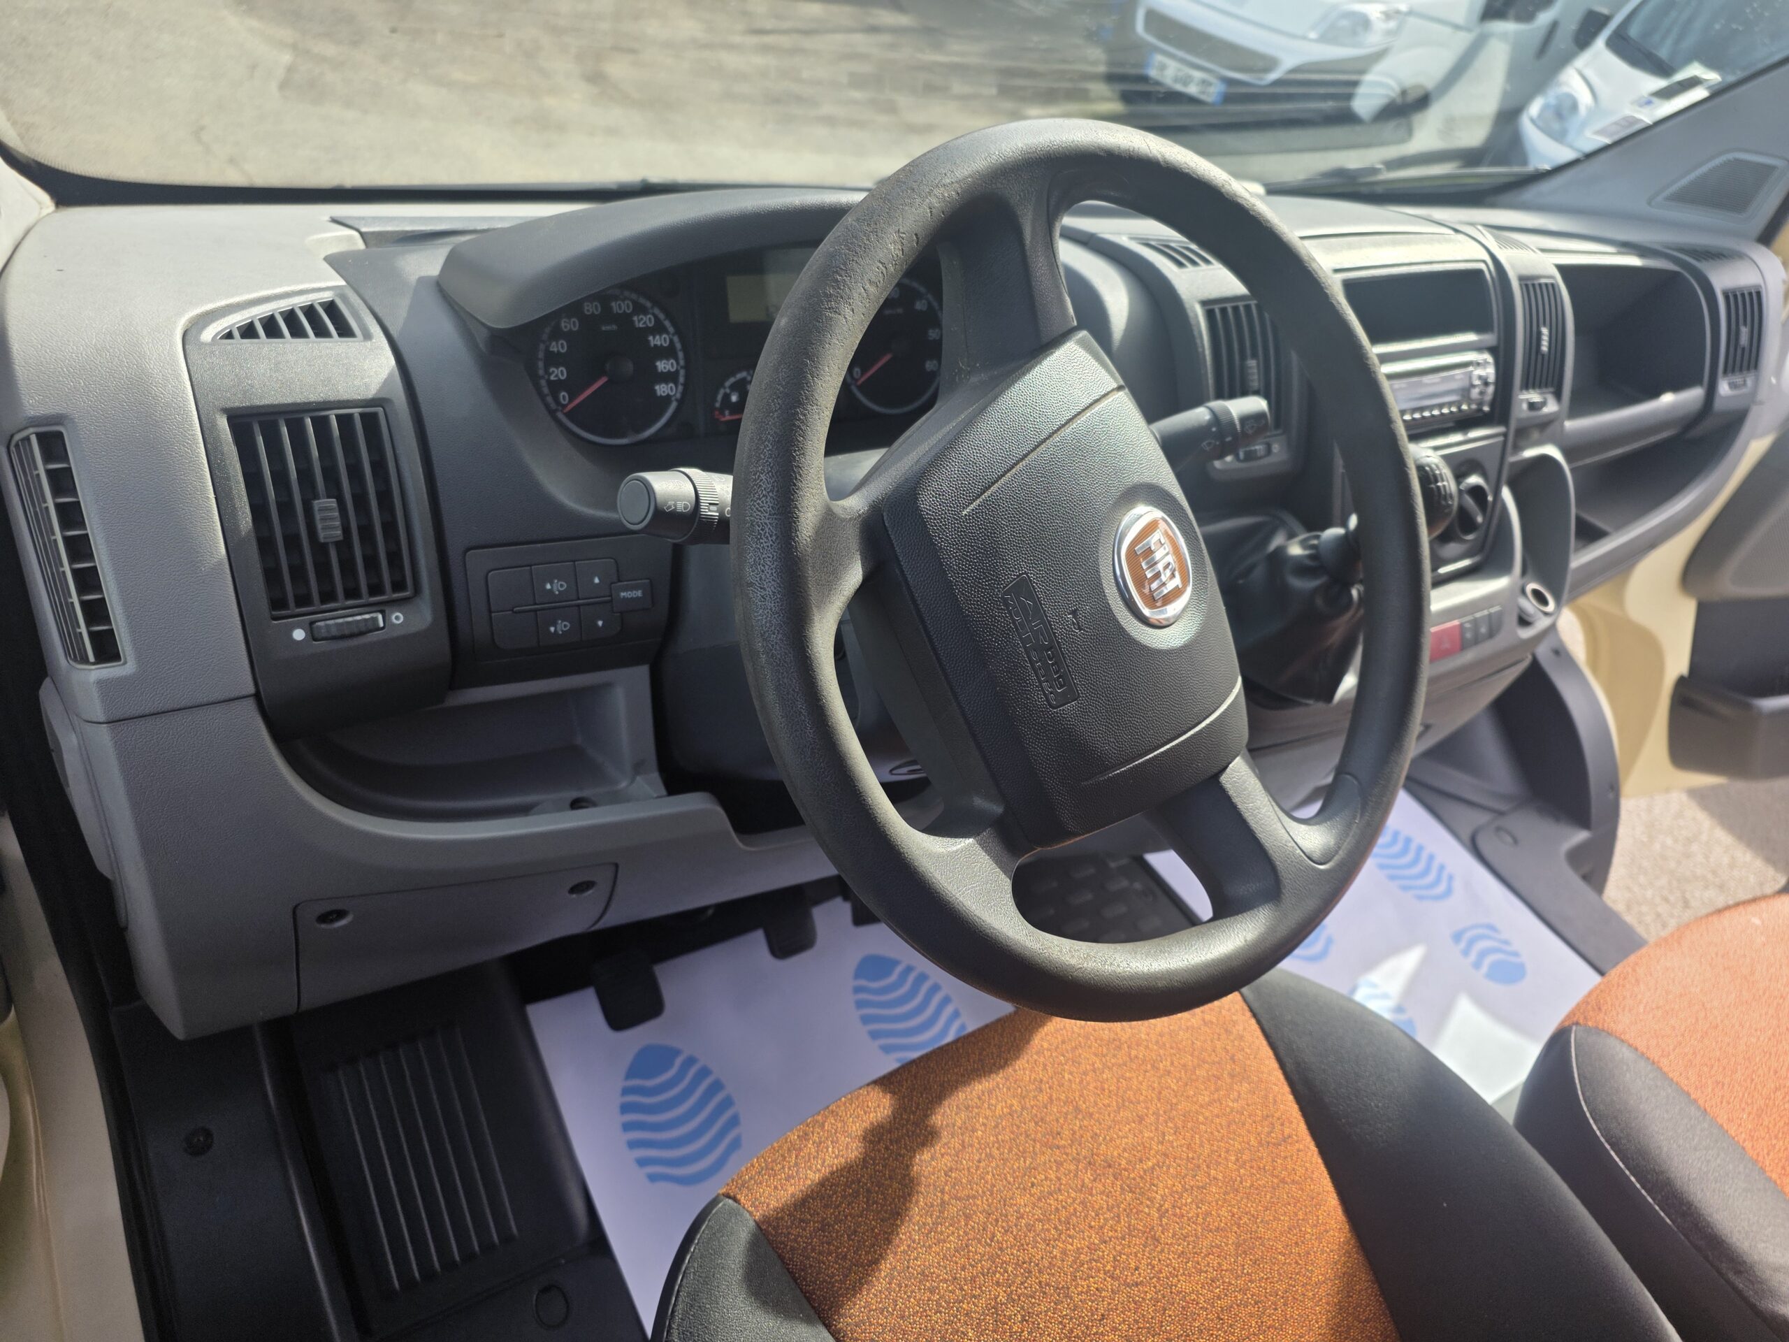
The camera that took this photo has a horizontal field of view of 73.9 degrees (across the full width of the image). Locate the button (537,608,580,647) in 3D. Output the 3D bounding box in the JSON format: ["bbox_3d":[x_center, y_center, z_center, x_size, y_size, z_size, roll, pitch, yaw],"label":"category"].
[{"bbox_3d":[-0.188,-0.026,0.665,0.023,0.019,0.010,-9,17,-30],"label":"button"}]

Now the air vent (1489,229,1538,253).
[{"bbox_3d":[0.553,-0.382,1.060,0.050,0.011,0.042,-14,71,-32],"label":"air vent"}]

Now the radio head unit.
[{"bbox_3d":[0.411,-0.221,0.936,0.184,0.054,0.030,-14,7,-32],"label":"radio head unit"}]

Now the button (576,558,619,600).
[{"bbox_3d":[-0.168,-0.052,0.671,0.023,0.021,0.010,-9,17,-30],"label":"button"}]

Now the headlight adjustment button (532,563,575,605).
[{"bbox_3d":[-0.189,-0.049,0.659,0.023,0.021,0.010,-9,17,-30],"label":"headlight adjustment button"}]

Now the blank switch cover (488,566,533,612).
[{"bbox_3d":[-0.209,-0.044,0.647,0.023,0.022,0.010,-9,17,-30],"label":"blank switch cover"}]

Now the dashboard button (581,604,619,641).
[{"bbox_3d":[-0.168,-0.029,0.677,0.023,0.019,0.010,-9,17,-30],"label":"dashboard button"}]

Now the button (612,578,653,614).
[{"bbox_3d":[-0.151,-0.043,0.682,0.023,0.016,0.010,-9,17,-30],"label":"button"}]

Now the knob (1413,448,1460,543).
[{"bbox_3d":[0.344,-0.118,0.790,0.056,0.064,0.056,-14,56,-32],"label":"knob"}]

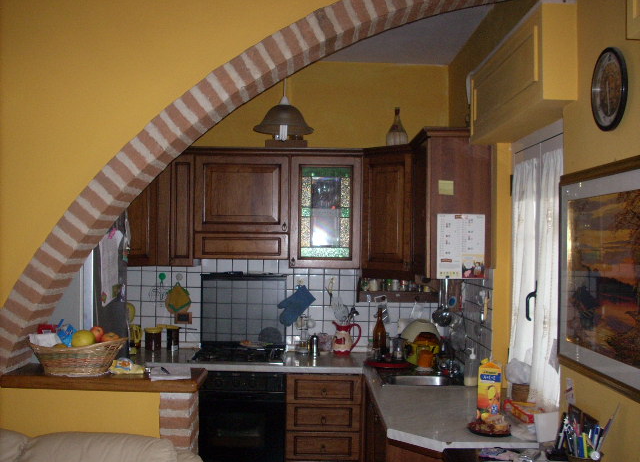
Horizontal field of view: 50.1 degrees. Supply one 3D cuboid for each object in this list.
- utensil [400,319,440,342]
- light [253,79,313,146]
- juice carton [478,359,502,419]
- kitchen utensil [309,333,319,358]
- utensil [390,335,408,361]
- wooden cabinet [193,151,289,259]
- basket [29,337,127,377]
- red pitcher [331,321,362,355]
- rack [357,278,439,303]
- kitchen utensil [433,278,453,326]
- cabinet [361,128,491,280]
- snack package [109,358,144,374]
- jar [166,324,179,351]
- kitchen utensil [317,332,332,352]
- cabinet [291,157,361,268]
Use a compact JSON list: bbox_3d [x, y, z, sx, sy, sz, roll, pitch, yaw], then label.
[{"bbox_3d":[0.623,0.626,4.218,0.247,0.153,0.200,1,-1,0],"label":"utensil"},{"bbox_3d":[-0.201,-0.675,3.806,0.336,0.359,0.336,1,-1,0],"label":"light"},{"bbox_3d":[0.720,0.665,2.893,0.095,0.251,0.095,0,-1,11],"label":"juice carton"},{"bbox_3d":[-0.037,0.736,4.431,0.058,0.150,0.058,1,-1,-1],"label":"kitchen utensil"},{"bbox_3d":[0.496,0.728,4.245,0.120,0.158,0.095,1,-1,-12],"label":"utensil"},{"bbox_3d":[-0.500,-0.160,4.492,0.601,0.686,0.340,1,-1,-1],"label":"wooden cabinet"},{"bbox_3d":[-1.078,0.548,3.047,0.438,0.165,0.290,1,-1,0],"label":"basket"},{"bbox_3d":[0.175,0.694,4.434,0.188,0.222,0.140,1,-1,0],"label":"red pitcher"},{"bbox_3d":[0.524,0.391,4.606,0.550,0.181,0.110,1,-1,-1],"label":"rack"},{"bbox_3d":[0.745,0.410,4.154,0.115,0.320,0.090,0,-1,16],"label":"kitchen utensil"},{"bbox_3d":[0.563,-0.135,4.045,0.605,0.765,1.180,1,-1,0],"label":"cabinet"},{"bbox_3d":[-0.870,0.602,3.078,0.157,0.062,0.100,1,-1,0],"label":"snack package"},{"bbox_3d":[-0.972,0.709,4.527,0.084,0.159,0.084,1,-1,0],"label":"jar"},{"bbox_3d":[0.036,0.737,4.483,0.098,0.135,0.100,1,-1,0],"label":"kitchen utensil"},{"bbox_3d":[0.034,-0.128,4.472,0.454,0.732,0.320,1,-1,0],"label":"cabinet"}]

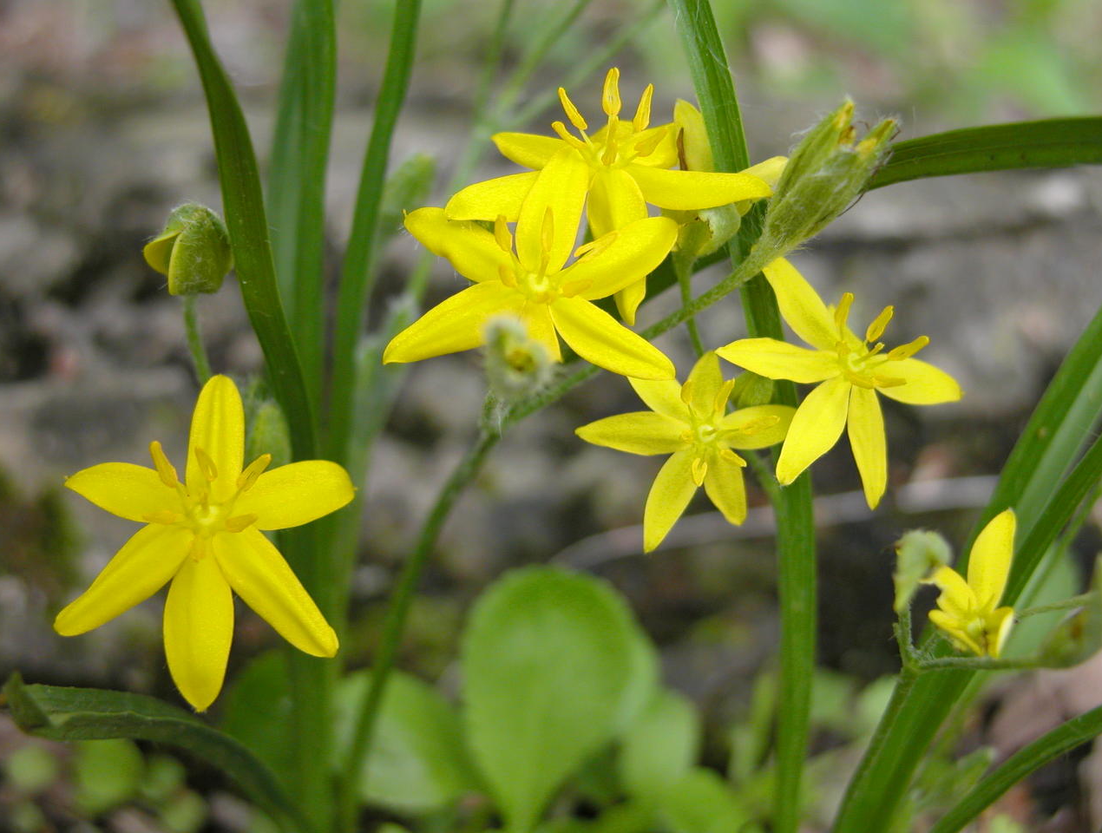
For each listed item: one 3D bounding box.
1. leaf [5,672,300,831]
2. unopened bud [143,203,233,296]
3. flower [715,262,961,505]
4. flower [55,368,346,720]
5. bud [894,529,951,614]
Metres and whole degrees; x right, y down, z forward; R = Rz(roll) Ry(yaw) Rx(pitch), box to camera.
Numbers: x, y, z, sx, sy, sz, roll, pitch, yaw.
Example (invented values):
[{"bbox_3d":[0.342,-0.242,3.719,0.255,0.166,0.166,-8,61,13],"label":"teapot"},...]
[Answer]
[{"bbox_3d":[-0.033,0.028,0.168,0.025,0.011,0.011,0,23,0],"label":"leaf"},{"bbox_3d":[-0.031,-0.014,0.170,0.007,0.007,0.007,11,25,24],"label":"unopened bud"},{"bbox_3d":[0.024,-0.003,0.168,0.018,0.020,0.009,-9,-15,-19],"label":"flower"},{"bbox_3d":[-0.028,0.010,0.161,0.024,0.026,0.009,-4,-17,-8],"label":"flower"},{"bbox_3d":[0.032,0.013,0.170,0.005,0.007,0.005,5,23,11],"label":"bud"}]

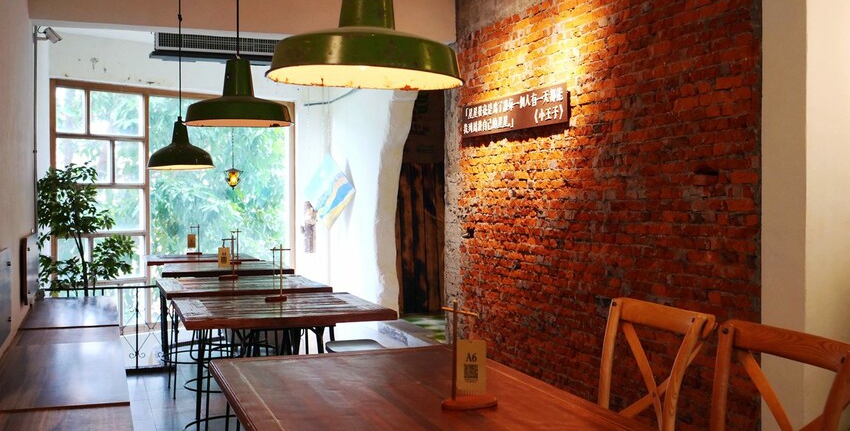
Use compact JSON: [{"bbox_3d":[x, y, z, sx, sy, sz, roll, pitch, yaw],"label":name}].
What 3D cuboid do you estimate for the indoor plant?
[{"bbox_3d":[-2.856,0.324,7.803,0.850,1.550,0.820,-1,1,-19],"label":"indoor plant"}]

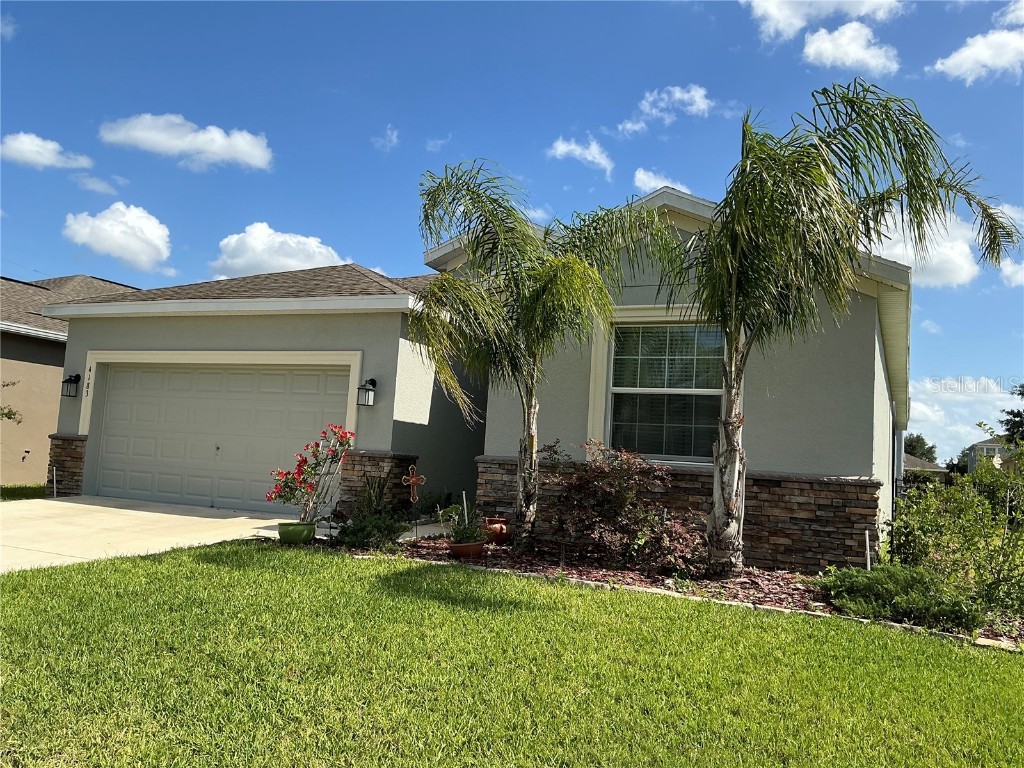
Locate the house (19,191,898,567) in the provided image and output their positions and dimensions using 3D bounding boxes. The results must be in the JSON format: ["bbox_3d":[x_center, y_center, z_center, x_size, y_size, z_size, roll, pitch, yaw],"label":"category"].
[{"bbox_3d":[1.828,0.385,18.561,12.700,4.600,17.700,1,-5,26],"label":"house"}]

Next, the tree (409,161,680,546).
[{"bbox_3d":[0.349,-0.295,8.900,2.650,4.000,2.200,3,-5,2],"label":"tree"}]

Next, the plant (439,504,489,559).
[{"bbox_3d":[-0.474,1.442,8.100,0.460,0.490,0.420,4,-5,-3],"label":"plant"}]

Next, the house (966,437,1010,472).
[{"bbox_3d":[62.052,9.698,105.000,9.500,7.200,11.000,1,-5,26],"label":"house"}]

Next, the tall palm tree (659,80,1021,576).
[{"bbox_3d":[3.114,-0.501,7.900,3.100,4.550,2.600,1,-5,21],"label":"tall palm tree"}]

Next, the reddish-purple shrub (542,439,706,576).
[{"bbox_3d":[1.114,1.233,8.200,1.500,1.260,1.150,3,-5,8],"label":"reddish-purple shrub"}]

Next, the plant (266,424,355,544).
[{"bbox_3d":[-2.129,1.072,8.750,0.880,1.220,0.600,4,-5,-13],"label":"plant"}]

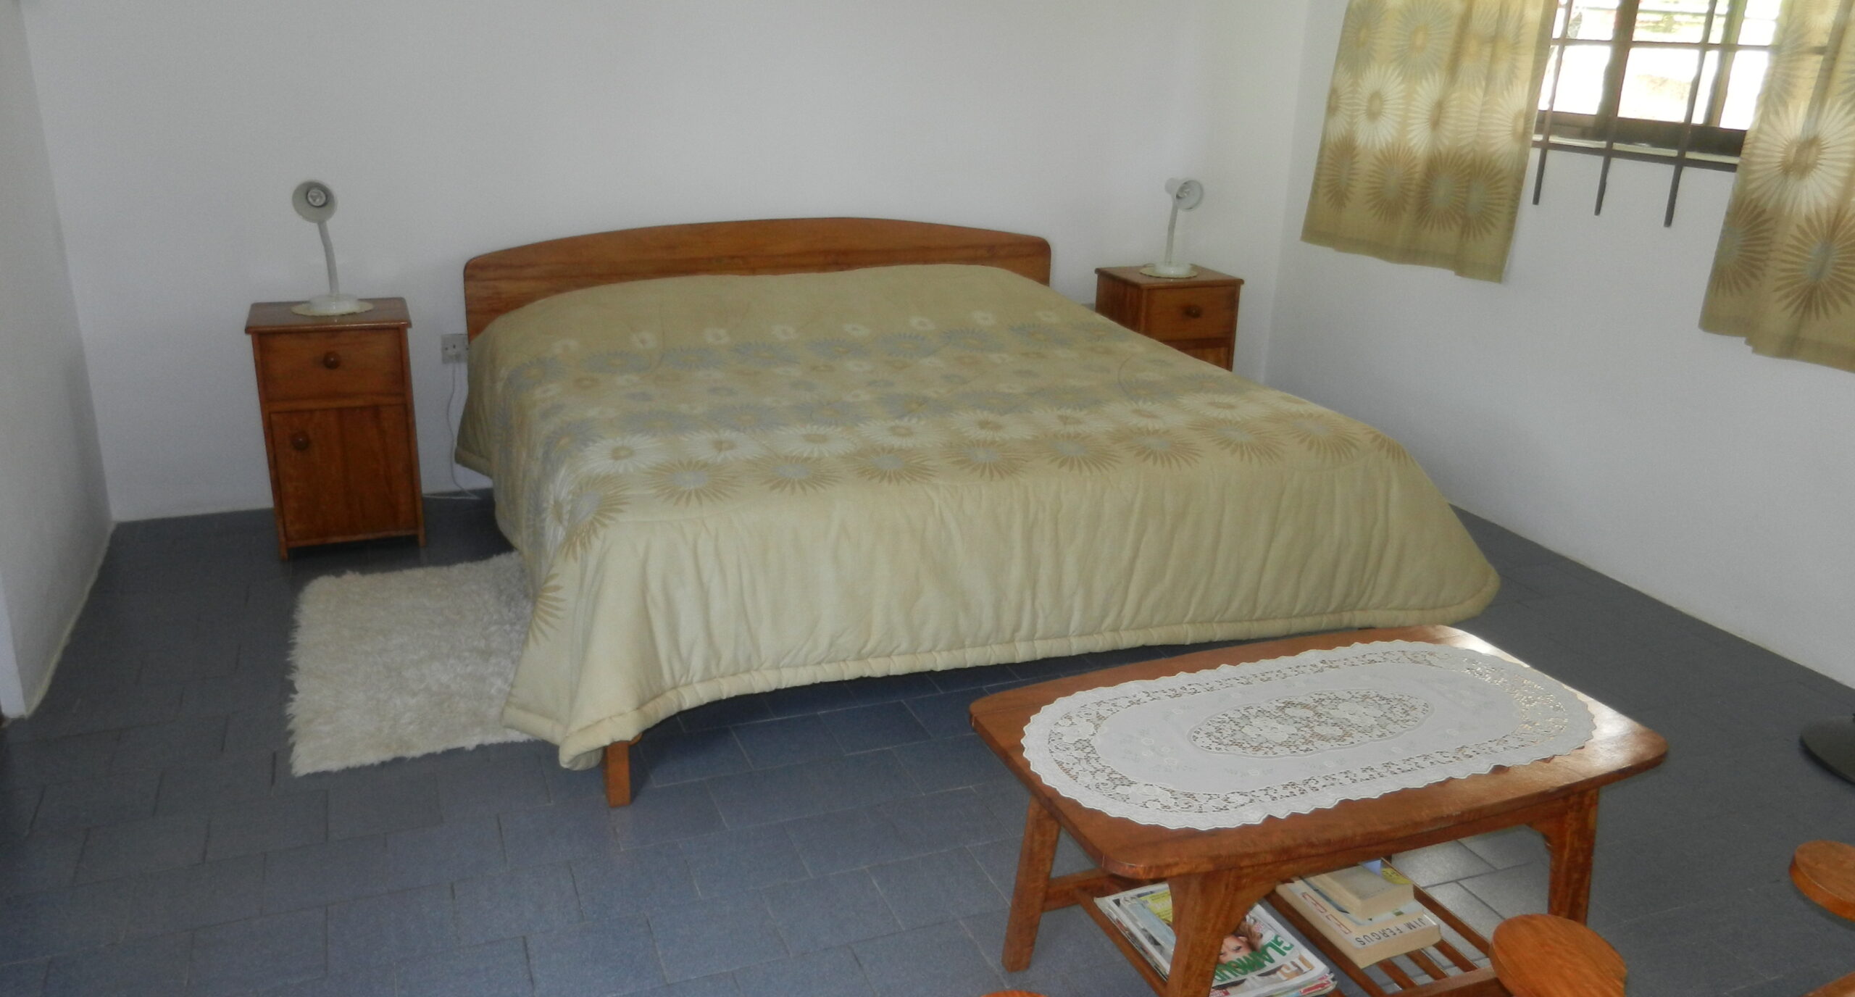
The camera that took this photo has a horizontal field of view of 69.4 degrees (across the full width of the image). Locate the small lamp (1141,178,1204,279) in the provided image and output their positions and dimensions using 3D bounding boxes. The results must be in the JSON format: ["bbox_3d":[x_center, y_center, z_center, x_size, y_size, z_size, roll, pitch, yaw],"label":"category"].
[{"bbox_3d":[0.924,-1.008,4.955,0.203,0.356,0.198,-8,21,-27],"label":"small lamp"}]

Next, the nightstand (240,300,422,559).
[{"bbox_3d":[-1.715,-0.216,3.933,0.411,0.666,0.356,-6,20,-22],"label":"nightstand"}]

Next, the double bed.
[{"bbox_3d":[-0.071,-0.176,3.718,2.345,0.594,2.098,-6,20,-22],"label":"double bed"}]

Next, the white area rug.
[{"bbox_3d":[-1.196,0.350,3.287,0.653,0.045,1.118,-6,20,-22],"label":"white area rug"}]

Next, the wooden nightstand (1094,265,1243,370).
[{"bbox_3d":[0.883,-0.519,5.109,0.432,0.675,0.361,-7,20,-24],"label":"wooden nightstand"}]

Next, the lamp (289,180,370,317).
[{"bbox_3d":[-1.700,-0.710,3.790,0.203,0.363,0.198,-4,19,-18],"label":"lamp"}]

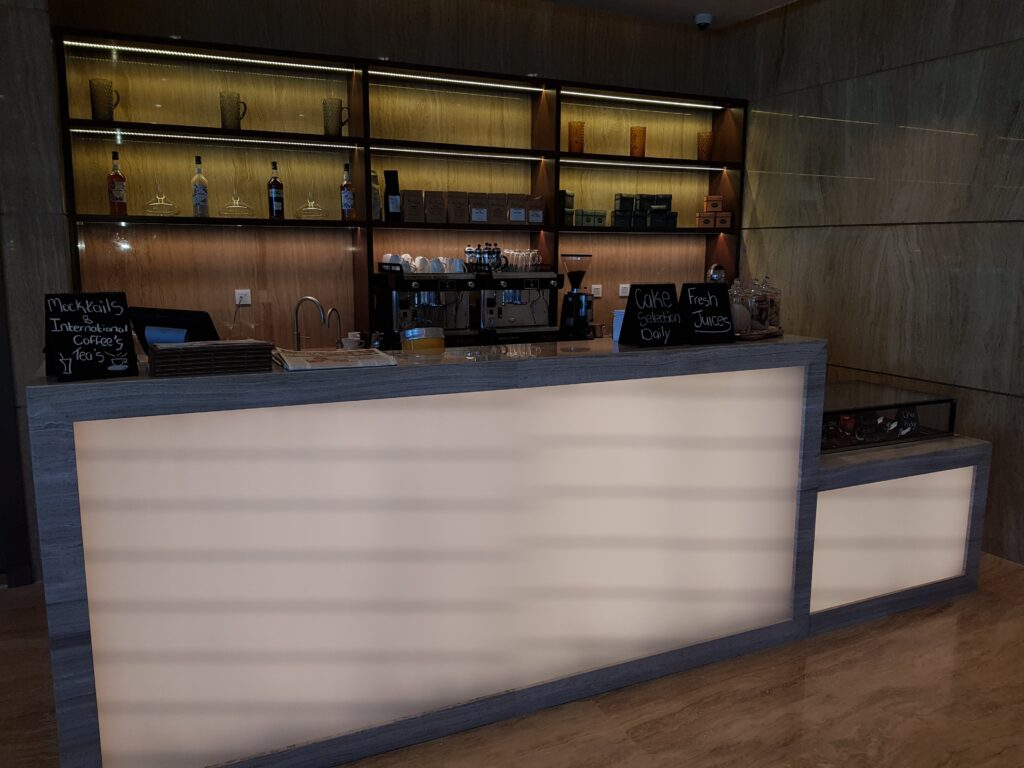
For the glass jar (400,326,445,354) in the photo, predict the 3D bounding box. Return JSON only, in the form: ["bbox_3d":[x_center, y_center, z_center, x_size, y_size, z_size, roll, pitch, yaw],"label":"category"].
[{"bbox_3d":[-0.282,-0.139,2.450,0.108,0.077,0.105,-4,10,-24],"label":"glass jar"}]

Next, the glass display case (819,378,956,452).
[{"bbox_3d":[1.480,0.141,3.505,0.866,0.170,0.548,-4,10,-24],"label":"glass display case"}]

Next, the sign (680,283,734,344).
[{"bbox_3d":[0.680,-0.251,2.734,0.197,0.209,0.118,-6,11,-31],"label":"sign"}]

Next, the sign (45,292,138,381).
[{"bbox_3d":[-1.071,-0.124,1.950,0.182,0.209,0.126,-8,13,-40],"label":"sign"}]

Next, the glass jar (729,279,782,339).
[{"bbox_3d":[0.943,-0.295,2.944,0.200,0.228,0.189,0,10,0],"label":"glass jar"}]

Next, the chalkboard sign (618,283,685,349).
[{"bbox_3d":[0.485,-0.238,2.654,0.188,0.209,0.123,-5,11,-27],"label":"chalkboard sign"}]

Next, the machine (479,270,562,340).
[{"bbox_3d":[-0.046,-0.441,4.590,0.508,0.459,0.511,-4,10,-24],"label":"machine"}]

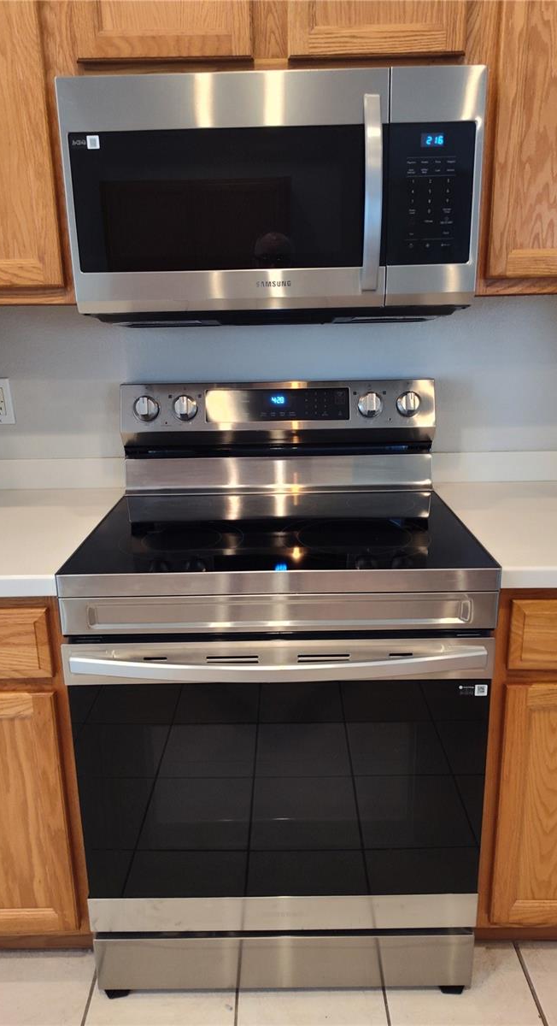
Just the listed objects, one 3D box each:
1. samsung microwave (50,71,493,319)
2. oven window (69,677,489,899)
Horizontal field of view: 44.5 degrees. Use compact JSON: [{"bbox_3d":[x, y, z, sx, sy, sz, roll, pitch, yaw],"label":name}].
[{"bbox_3d":[-0.008,-0.618,1.420,0.759,0.425,0.403,-1,16,1],"label":"samsung microwave"},{"bbox_3d":[0.006,0.518,1.264,0.745,0.462,0.020,-1,16,1],"label":"oven window"}]

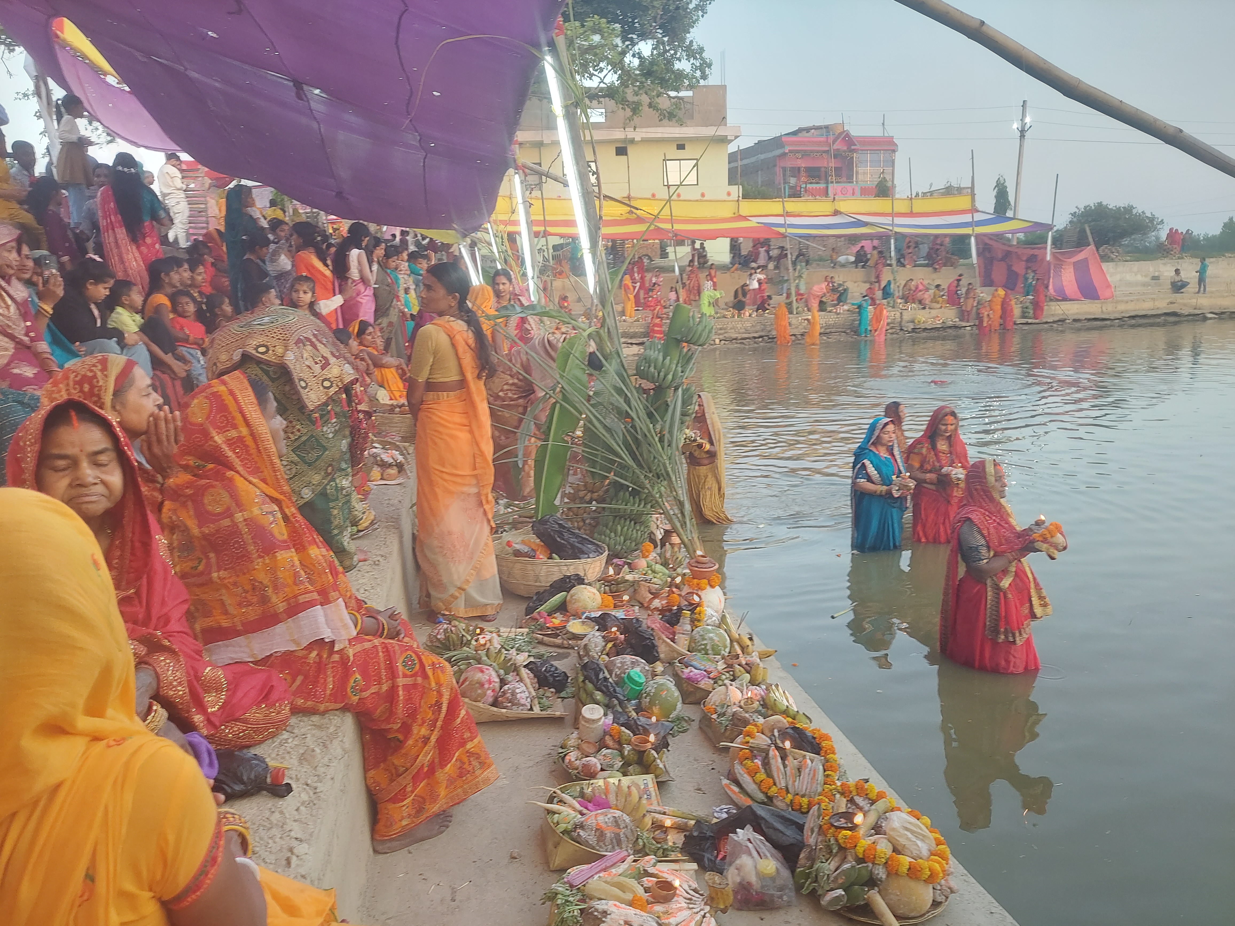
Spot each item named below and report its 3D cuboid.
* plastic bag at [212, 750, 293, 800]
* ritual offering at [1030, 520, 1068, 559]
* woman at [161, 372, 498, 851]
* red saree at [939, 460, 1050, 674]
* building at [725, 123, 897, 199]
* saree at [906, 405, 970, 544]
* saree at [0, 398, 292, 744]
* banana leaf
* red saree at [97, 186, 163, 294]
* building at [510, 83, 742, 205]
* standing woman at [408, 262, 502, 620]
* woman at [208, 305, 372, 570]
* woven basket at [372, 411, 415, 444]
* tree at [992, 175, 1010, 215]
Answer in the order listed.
[{"bbox_3d":[-0.782,0.633,1.770,0.175,0.075,0.110,-2,12,-10],"label":"plastic bag"},{"bbox_3d":[2.092,0.356,4.148,0.180,0.170,0.160,5,13,25],"label":"ritual offering"},{"bbox_3d":[-0.718,0.365,2.272,0.700,1.190,0.500,-2,12,-10],"label":"woman"},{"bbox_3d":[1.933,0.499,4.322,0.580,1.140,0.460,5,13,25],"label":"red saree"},{"bbox_3d":[13.364,-19.479,61.332,8.000,6.200,10.000,-5,12,-15],"label":"building"},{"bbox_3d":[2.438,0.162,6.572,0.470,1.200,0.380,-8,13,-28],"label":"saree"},{"bbox_3d":[-0.949,0.274,1.755,0.580,0.800,0.500,-10,15,-37],"label":"saree"},{"bbox_3d":[-0.281,-0.191,4.254,0.200,0.950,0.140,9,12,-2],"label":"banana leaf"},{"bbox_3d":[-3.785,-1.605,6.707,0.460,1.060,0.380,0,12,12],"label":"red saree"},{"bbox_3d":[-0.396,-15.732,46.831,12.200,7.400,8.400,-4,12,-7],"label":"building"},{"bbox_3d":[-0.697,-0.087,3.669,0.430,1.520,0.350,-12,15,-39],"label":"standing woman"},{"bbox_3d":[-1.294,-0.137,3.501,0.600,0.980,0.500,-2,12,2],"label":"woman"},{"bbox_3d":[-1.543,-0.257,5.920,0.420,0.200,0.420,-2,12,0],"label":"woven basket"},{"bbox_3d":[24.288,-16.205,54.406,1.300,4.000,1.300,-2,12,0],"label":"tree"}]

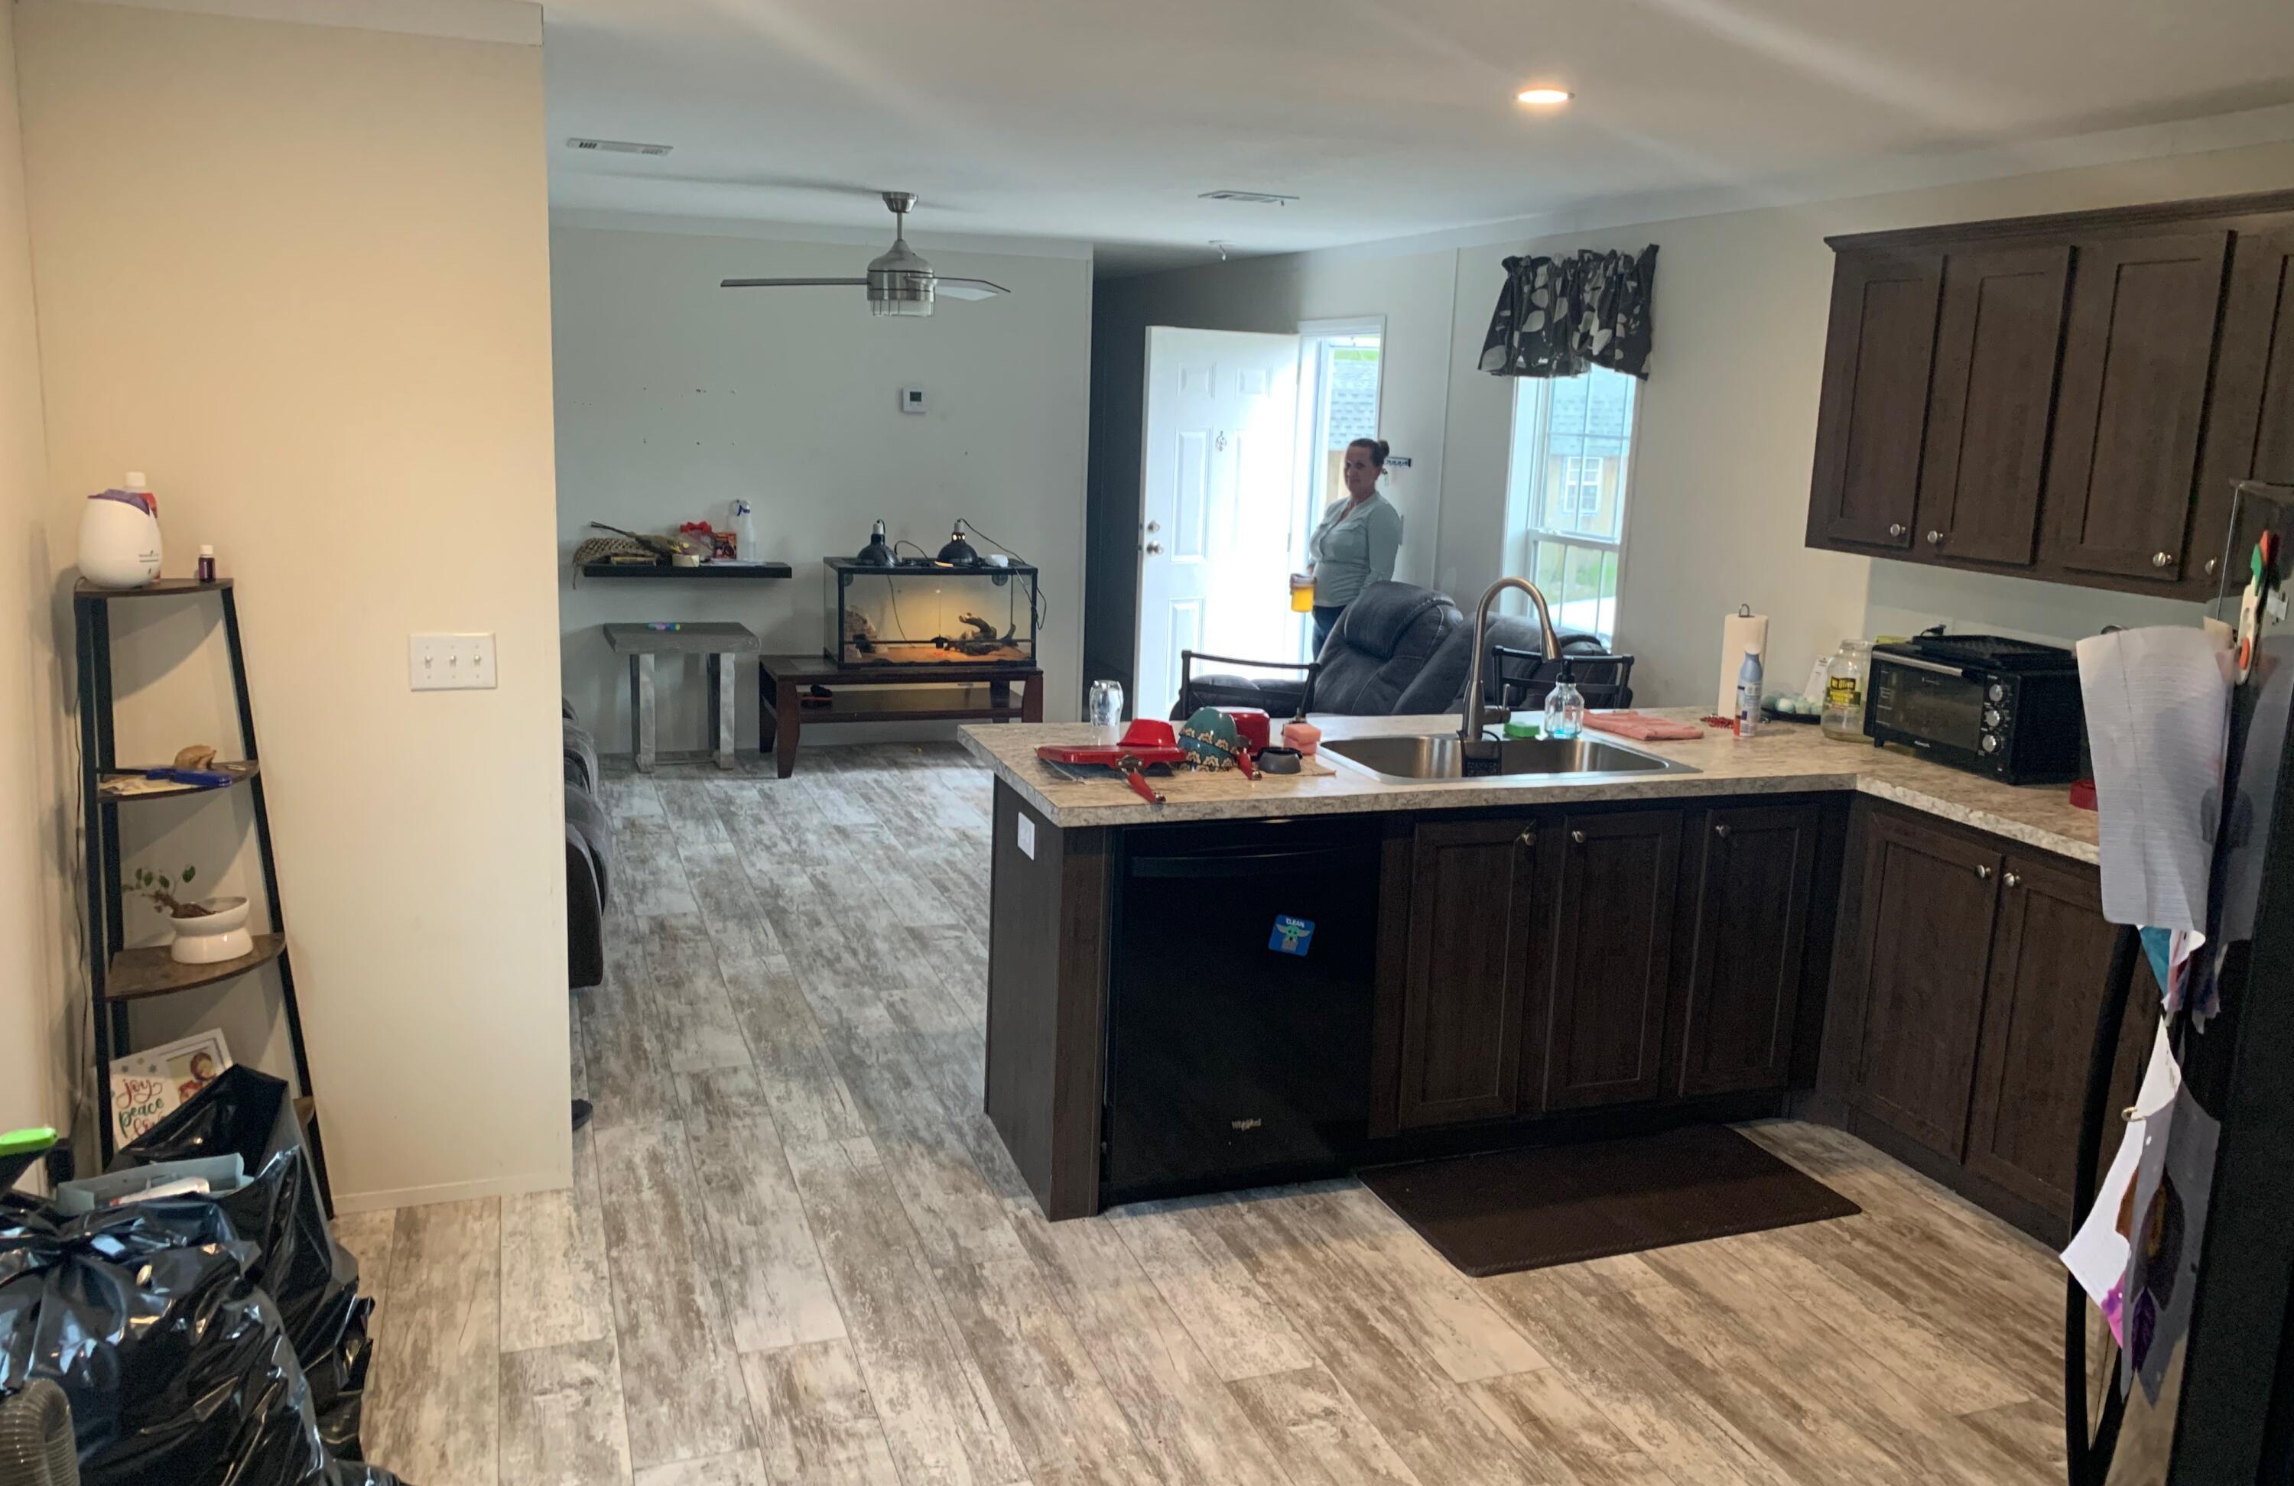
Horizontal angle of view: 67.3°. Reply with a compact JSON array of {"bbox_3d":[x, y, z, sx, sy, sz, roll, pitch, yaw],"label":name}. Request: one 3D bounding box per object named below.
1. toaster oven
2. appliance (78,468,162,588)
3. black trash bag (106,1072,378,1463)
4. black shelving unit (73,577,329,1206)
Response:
[{"bbox_3d":[2.128,-0.085,4.409,0.280,0.280,0.510,-1,12,-17],"label":"toaster oven"},{"bbox_3d":[-1.852,-0.373,3.088,0.135,0.185,0.135,6,12,16],"label":"appliance"},{"bbox_3d":[-1.501,0.859,2.834,0.420,0.580,0.470,-2,12,-20],"label":"black trash bag"},{"bbox_3d":[-1.778,0.375,3.249,0.360,1.340,0.370,-2,12,-20],"label":"black shelving unit"}]

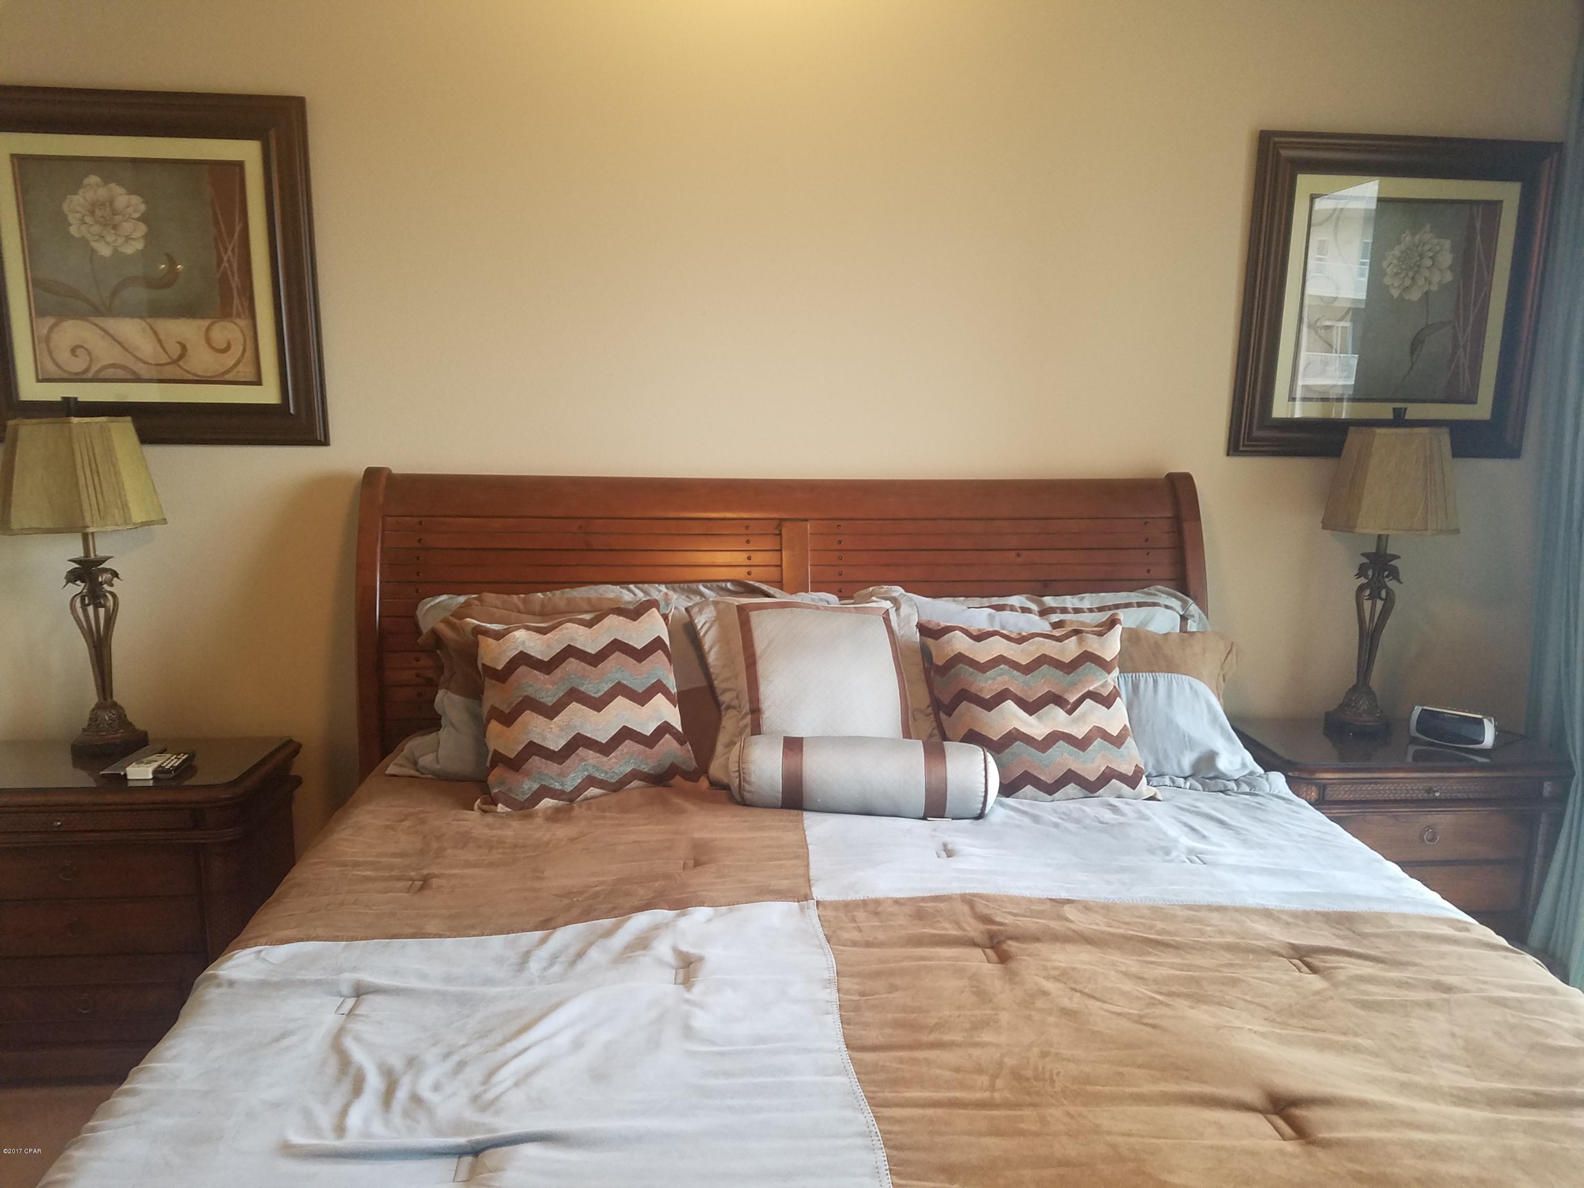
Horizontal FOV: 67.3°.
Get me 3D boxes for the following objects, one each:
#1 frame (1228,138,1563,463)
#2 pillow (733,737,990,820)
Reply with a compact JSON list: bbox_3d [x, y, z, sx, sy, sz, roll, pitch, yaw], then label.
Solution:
[{"bbox_3d":[1.528,-0.742,3.008,0.793,0.787,0.040,0,12,-5],"label":"frame"},{"bbox_3d":[0.155,0.386,2.648,0.562,0.154,0.160,2,12,5],"label":"pillow"}]

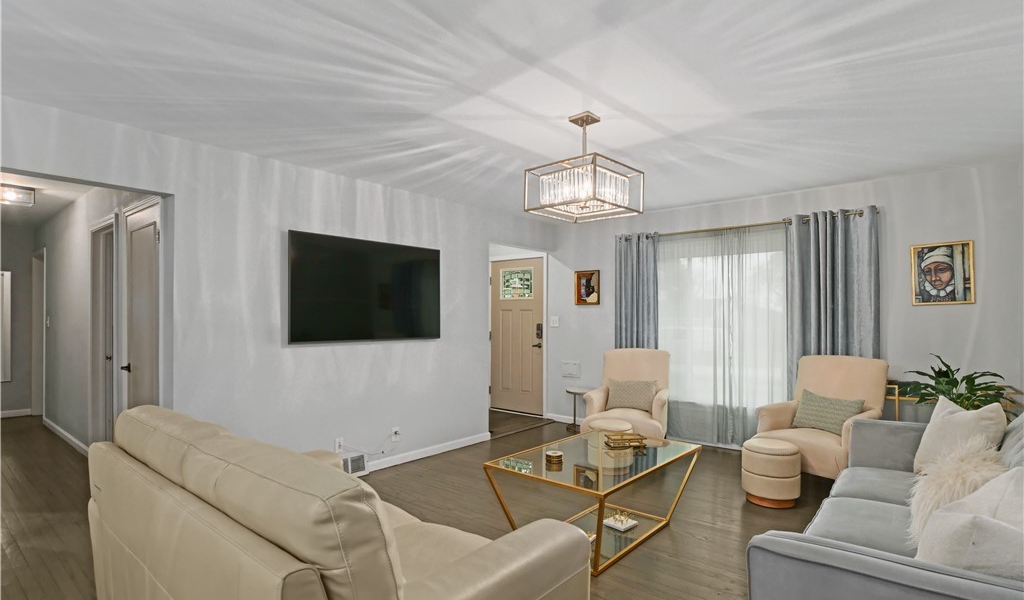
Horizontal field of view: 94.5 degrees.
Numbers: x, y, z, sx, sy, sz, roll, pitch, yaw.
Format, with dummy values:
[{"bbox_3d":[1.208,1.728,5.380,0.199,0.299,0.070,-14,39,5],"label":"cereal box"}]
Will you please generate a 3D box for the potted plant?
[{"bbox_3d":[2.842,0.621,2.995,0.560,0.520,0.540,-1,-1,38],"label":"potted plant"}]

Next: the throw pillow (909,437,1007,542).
[{"bbox_3d":[2.049,0.850,2.153,0.430,0.320,0.660,-1,-1,38],"label":"throw pillow"}]

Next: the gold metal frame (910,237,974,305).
[{"bbox_3d":[3.202,-0.196,3.522,0.350,0.465,0.030,-1,-2,42],"label":"gold metal frame"}]

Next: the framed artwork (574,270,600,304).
[{"bbox_3d":[0.884,-0.143,5.601,0.345,0.400,0.030,-1,-2,42],"label":"framed artwork"}]

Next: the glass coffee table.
[{"bbox_3d":[0.539,1.177,2.885,0.750,0.465,1.150,-1,-2,42],"label":"glass coffee table"}]

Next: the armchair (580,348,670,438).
[{"bbox_3d":[1.087,0.976,4.401,0.740,0.940,0.820,-1,-1,25],"label":"armchair"}]

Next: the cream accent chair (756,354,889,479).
[{"bbox_3d":[2.354,0.956,3.674,0.820,0.940,0.740,0,-1,-33],"label":"cream accent chair"}]

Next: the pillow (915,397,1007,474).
[{"bbox_3d":[2.448,0.776,2.616,0.150,0.410,0.410,23,-8,-17],"label":"pillow"}]

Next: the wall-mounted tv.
[{"bbox_3d":[-1.131,-0.071,3.886,0.060,0.810,1.385,-1,-2,42],"label":"wall-mounted tv"}]

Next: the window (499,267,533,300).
[{"bbox_3d":[0.057,-0.210,6.259,0.561,0.422,0.040,-1,-1,38],"label":"window"}]

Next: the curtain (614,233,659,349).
[{"bbox_3d":[1.337,0.334,5.094,0.510,2.120,0.130,-1,-2,42],"label":"curtain"}]

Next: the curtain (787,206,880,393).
[{"bbox_3d":[2.714,0.328,4.022,0.657,2.165,0.130,-1,-1,38],"label":"curtain"}]

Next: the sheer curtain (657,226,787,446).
[{"bbox_3d":[1.965,0.338,4.544,1.200,2.040,0.090,-1,-2,42],"label":"sheer curtain"}]

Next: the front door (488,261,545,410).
[{"bbox_3d":[0.068,0.471,6.265,0.880,2.020,0.050,-1,-1,38],"label":"front door"}]

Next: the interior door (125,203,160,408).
[{"bbox_3d":[-2.604,0.388,3.335,0.745,2.030,0.045,-1,-2,38],"label":"interior door"}]

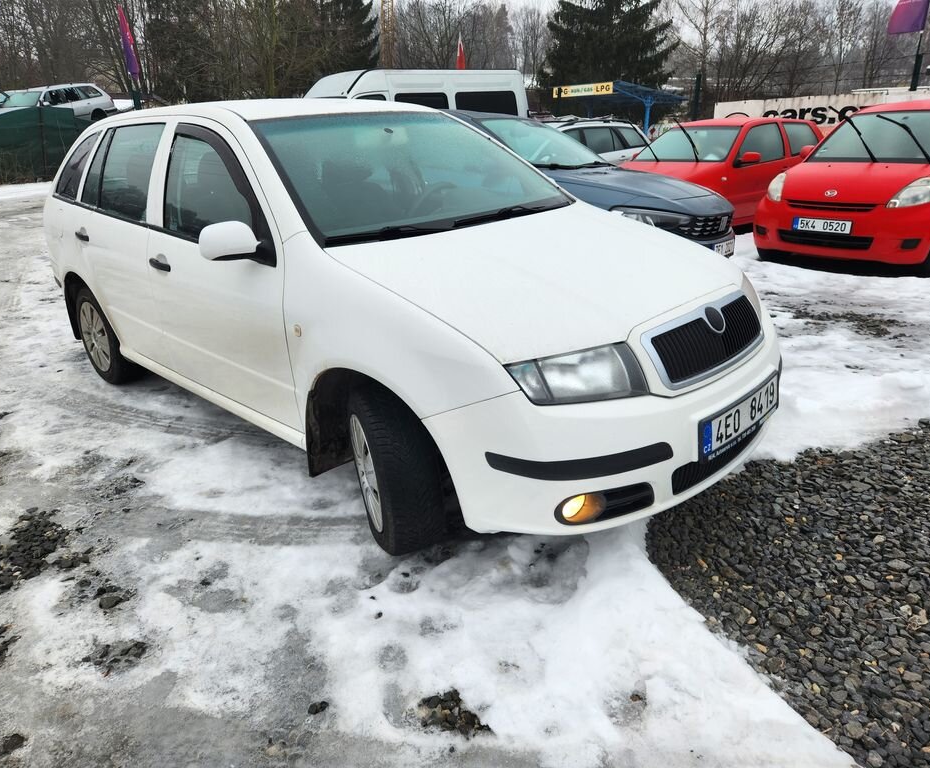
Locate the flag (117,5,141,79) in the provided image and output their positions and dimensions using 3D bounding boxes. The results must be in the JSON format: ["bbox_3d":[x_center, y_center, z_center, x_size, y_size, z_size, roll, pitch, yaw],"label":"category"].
[{"bbox_3d":[-8.545,-8.697,17.278,0.100,1.689,0.800,-5,20,-10],"label":"flag"}]

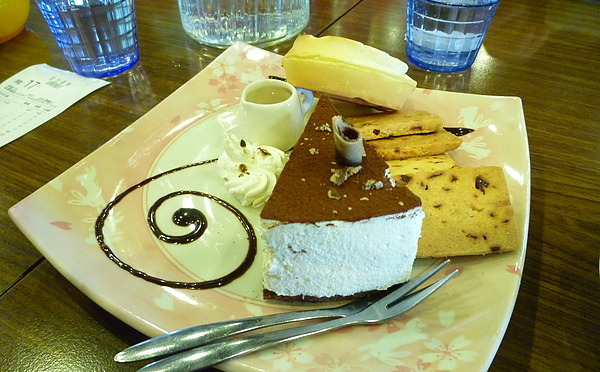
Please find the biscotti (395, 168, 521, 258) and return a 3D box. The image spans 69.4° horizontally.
[{"bbox_3d":[0.071,0.013,0.208,0.057,0.009,0.041,-3,81,0],"label":"biscotti"}]

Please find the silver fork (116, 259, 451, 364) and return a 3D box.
[{"bbox_3d":[0.000,0.052,0.181,0.142,0.012,0.014,-11,43,-17],"label":"silver fork"}]

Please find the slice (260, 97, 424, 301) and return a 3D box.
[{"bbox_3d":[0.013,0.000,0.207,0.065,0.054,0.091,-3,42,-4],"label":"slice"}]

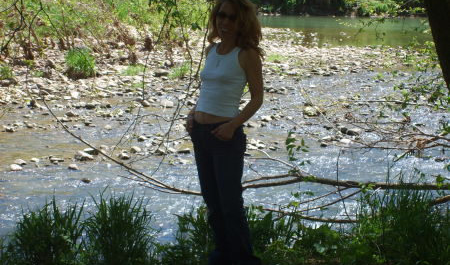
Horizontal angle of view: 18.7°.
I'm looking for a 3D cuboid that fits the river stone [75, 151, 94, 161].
[{"bbox_3d":[-1.883,0.314,18.307,0.261,0.111,0.196,-1,7,-6],"label":"river stone"}]

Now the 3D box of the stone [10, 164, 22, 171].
[{"bbox_3d":[-2.323,0.391,15.258,0.137,0.066,0.103,0,7,0],"label":"stone"}]

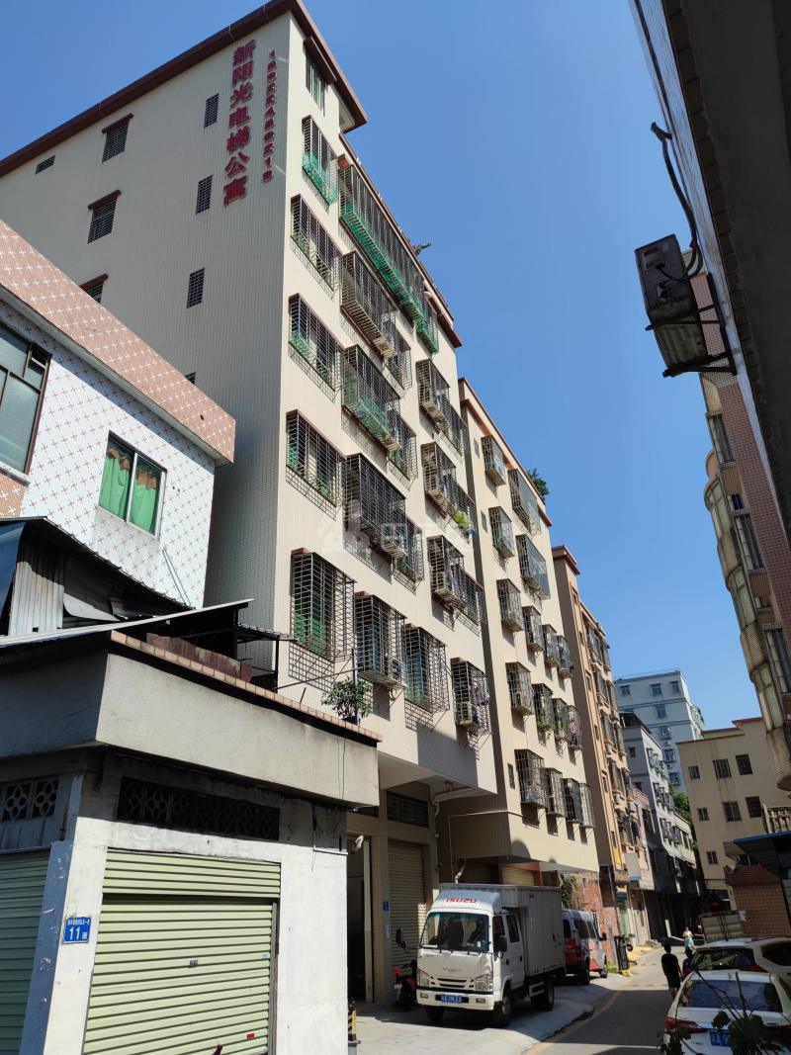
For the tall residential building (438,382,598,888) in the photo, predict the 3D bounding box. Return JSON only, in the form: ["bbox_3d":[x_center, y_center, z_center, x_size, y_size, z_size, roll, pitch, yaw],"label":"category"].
[{"bbox_3d":[0.979,6.962,30.552,10.500,20.600,11.200,-14,-30,23],"label":"tall residential building"}]

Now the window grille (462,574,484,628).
[{"bbox_3d":[2.388,2.237,22.677,0.360,1.190,1.579,-14,-30,23],"label":"window grille"}]

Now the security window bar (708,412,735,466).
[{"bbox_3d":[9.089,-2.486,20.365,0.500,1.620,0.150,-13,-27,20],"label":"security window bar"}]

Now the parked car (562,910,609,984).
[{"bbox_3d":[5.626,13.885,24.221,1.750,1.970,4.500,-15,-30,22],"label":"parked car"}]

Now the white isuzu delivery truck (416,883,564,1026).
[{"bbox_3d":[2.672,11.155,19.432,2.120,2.940,5.900,-13,-30,23],"label":"white isuzu delivery truck"}]

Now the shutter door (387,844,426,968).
[{"bbox_3d":[0.366,10.245,19.222,0.120,3.550,2.300,-15,-30,22],"label":"shutter door"}]

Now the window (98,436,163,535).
[{"bbox_3d":[-4.102,-0.633,11.488,0.100,1.310,1.330,-13,-27,20],"label":"window"}]

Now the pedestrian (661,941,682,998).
[{"bbox_3d":[7.507,12.049,19.739,0.460,1.520,0.300,-15,-30,22],"label":"pedestrian"}]

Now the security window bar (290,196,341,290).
[{"bbox_3d":[-1.886,-6.957,17.967,0.320,1.210,1.980,-14,-28,22],"label":"security window bar"}]

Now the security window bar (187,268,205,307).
[{"bbox_3d":[-4.679,-5.640,17.128,0.430,1.100,0.080,-15,-30,22],"label":"security window bar"}]

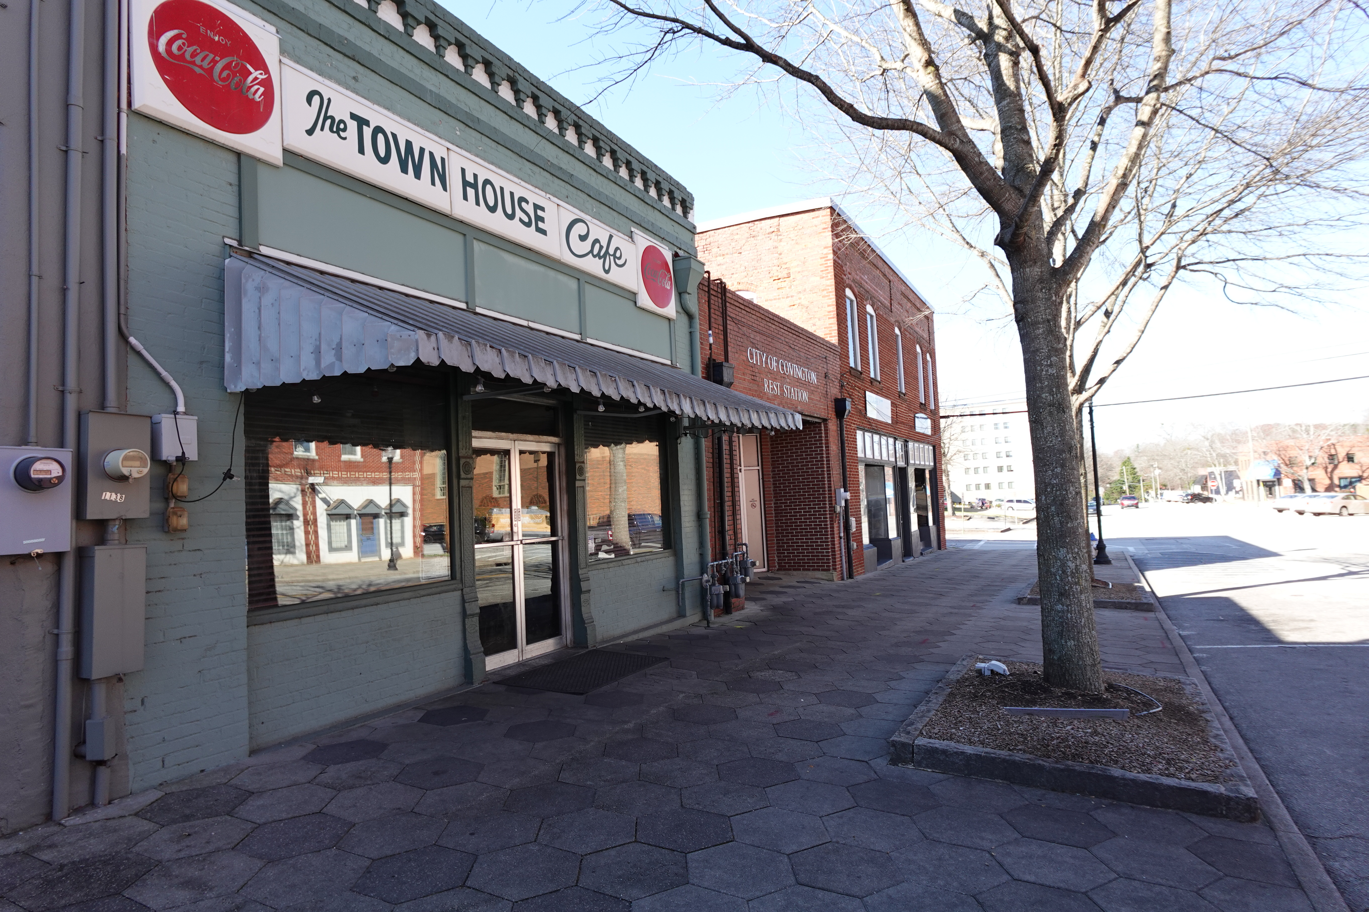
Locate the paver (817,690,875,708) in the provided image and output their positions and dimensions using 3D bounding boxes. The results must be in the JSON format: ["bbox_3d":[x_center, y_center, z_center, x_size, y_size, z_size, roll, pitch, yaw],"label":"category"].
[{"bbox_3d":[1.258,1.943,5.961,0.440,0.060,0.508,0,-4,-2],"label":"paver"}]

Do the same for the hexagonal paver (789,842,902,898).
[{"bbox_3d":[0.688,1.812,3.296,0.455,0.060,0.525,0,-4,-2],"label":"hexagonal paver"}]

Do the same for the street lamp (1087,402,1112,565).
[{"bbox_3d":[10.894,0.535,20.140,0.480,4.600,0.480,-5,-4,28],"label":"street lamp"}]

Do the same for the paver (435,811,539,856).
[{"bbox_3d":[-0.923,1.825,3.637,0.455,0.055,0.525,0,-3,-2],"label":"paver"}]

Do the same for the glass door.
[{"bbox_3d":[-1.646,0.917,7.426,0.060,2.135,1.430,-5,-5,28],"label":"glass door"}]

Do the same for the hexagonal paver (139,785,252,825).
[{"bbox_3d":[-2.473,1.798,3.852,0.440,0.060,0.508,0,-4,-2],"label":"hexagonal paver"}]

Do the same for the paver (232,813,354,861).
[{"bbox_3d":[-1.839,1.829,3.603,0.457,0.060,0.520,0,-3,-2],"label":"paver"}]

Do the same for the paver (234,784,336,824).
[{"bbox_3d":[-2.083,1.844,3.986,0.455,0.060,0.525,0,-4,-2],"label":"paver"}]

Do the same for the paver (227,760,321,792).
[{"bbox_3d":[-2.277,1.824,4.253,0.440,0.060,0.508,0,-4,-2],"label":"paver"}]

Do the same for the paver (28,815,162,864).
[{"bbox_3d":[-2.682,1.772,3.458,0.440,0.060,0.508,0,-4,-2],"label":"paver"}]

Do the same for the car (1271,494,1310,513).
[{"bbox_3d":[46.300,3.500,56.500,4.800,1.460,1.840,-2,-4,-12],"label":"car"}]

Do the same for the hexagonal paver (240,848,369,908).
[{"bbox_3d":[-1.597,1.810,3.226,0.457,0.060,0.520,0,-3,-2],"label":"hexagonal paver"}]

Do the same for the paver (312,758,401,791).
[{"bbox_3d":[-1.894,1.872,4.415,0.455,0.060,0.525,0,-4,-2],"label":"paver"}]

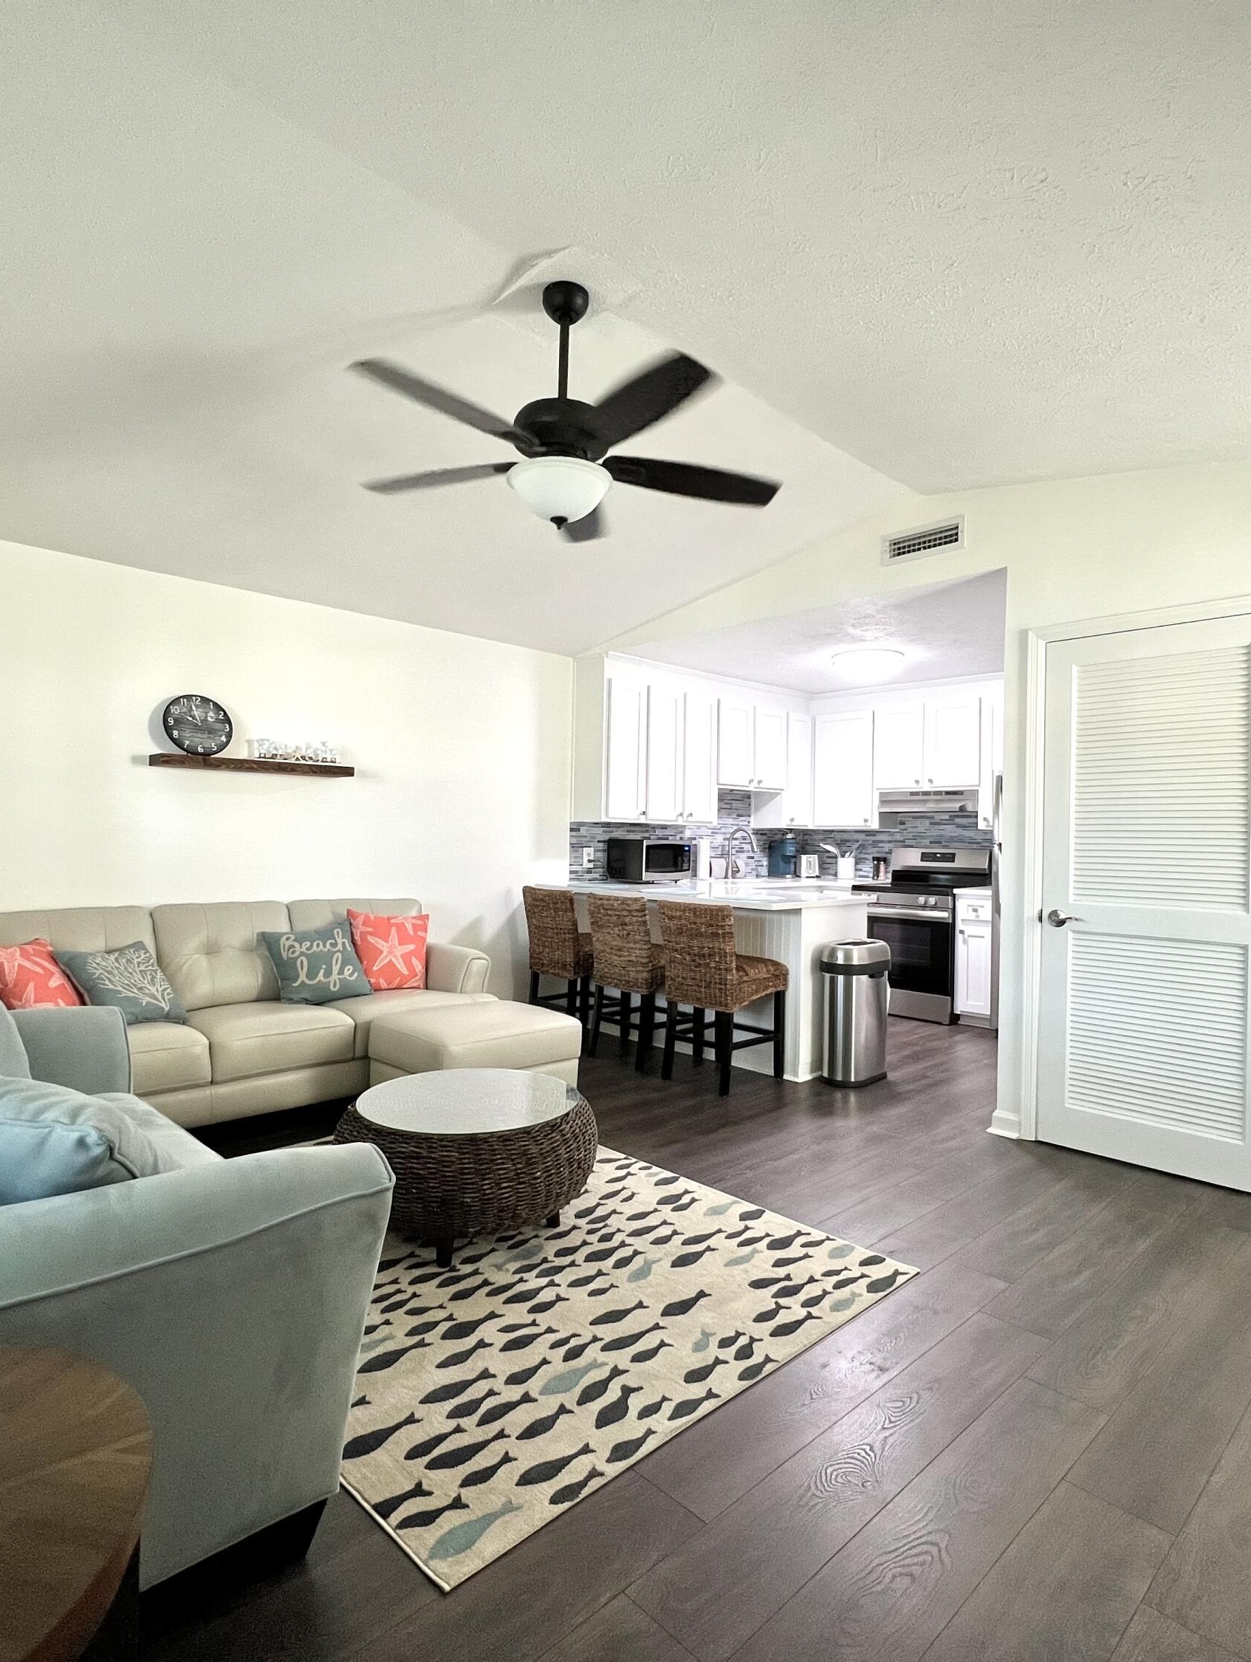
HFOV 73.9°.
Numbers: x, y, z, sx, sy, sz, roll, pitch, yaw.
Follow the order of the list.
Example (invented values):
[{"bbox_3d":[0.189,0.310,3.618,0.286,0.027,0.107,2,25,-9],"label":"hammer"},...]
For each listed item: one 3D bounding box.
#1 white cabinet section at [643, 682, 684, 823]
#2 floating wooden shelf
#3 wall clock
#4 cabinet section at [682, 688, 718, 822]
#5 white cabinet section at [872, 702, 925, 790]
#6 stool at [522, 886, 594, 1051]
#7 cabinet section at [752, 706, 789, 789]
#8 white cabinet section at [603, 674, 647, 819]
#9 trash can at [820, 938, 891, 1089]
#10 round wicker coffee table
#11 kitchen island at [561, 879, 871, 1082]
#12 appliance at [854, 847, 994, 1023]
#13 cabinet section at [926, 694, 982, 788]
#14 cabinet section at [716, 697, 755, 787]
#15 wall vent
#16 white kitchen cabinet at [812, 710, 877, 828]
[{"bbox_3d":[0.173,-0.513,5.718,0.355,0.906,0.300,1,-1,-43],"label":"white cabinet section"},{"bbox_3d":[-1.814,-0.310,4.107,0.910,0.050,0.190,2,-1,-43],"label":"floating wooden shelf"},{"bbox_3d":[-2.091,-0.515,4.076,0.312,0.308,0.045,1,0,-42],"label":"wall clock"},{"bbox_3d":[0.435,-0.506,5.961,0.359,0.906,0.300,1,-1,-43],"label":"cabinet section"},{"bbox_3d":[2.133,-0.610,6.267,0.300,0.622,0.403,1,-1,-43],"label":"white cabinet section"},{"bbox_3d":[-0.274,0.791,5.065,0.550,0.910,0.470,2,-1,-43],"label":"stool"},{"bbox_3d":[1.019,-0.628,6.503,0.417,0.622,0.300,1,-1,-43],"label":"cabinet section"},{"bbox_3d":[-0.090,-0.520,5.473,0.364,0.906,0.300,1,-1,-43],"label":"white cabinet section"},{"bbox_3d":[1.186,0.926,4.276,0.420,0.690,0.260,2,-1,-43],"label":"trash can"},{"bbox_3d":[-0.489,1.033,2.606,0.800,0.390,0.800,1,0,0],"label":"round wicker coffee table"},{"bbox_3d":[0.394,0.803,4.973,0.940,0.915,1.900,2,-1,-43],"label":"kitchen island"},{"bbox_3d":[2.195,0.729,6.156,0.680,1.170,0.760,1,0,-42],"label":"appliance"},{"bbox_3d":[2.411,-0.608,5.968,0.300,0.622,0.413,1,-1,-43],"label":"cabinet section"},{"bbox_3d":[0.718,-0.636,6.222,0.406,0.622,0.300,1,-1,-43],"label":"cabinet section"},{"bbox_3d":[1.358,-1.332,3.827,0.025,0.150,0.413,1,0,-42],"label":"wall vent"},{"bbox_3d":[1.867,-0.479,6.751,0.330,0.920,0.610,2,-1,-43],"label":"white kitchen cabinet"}]

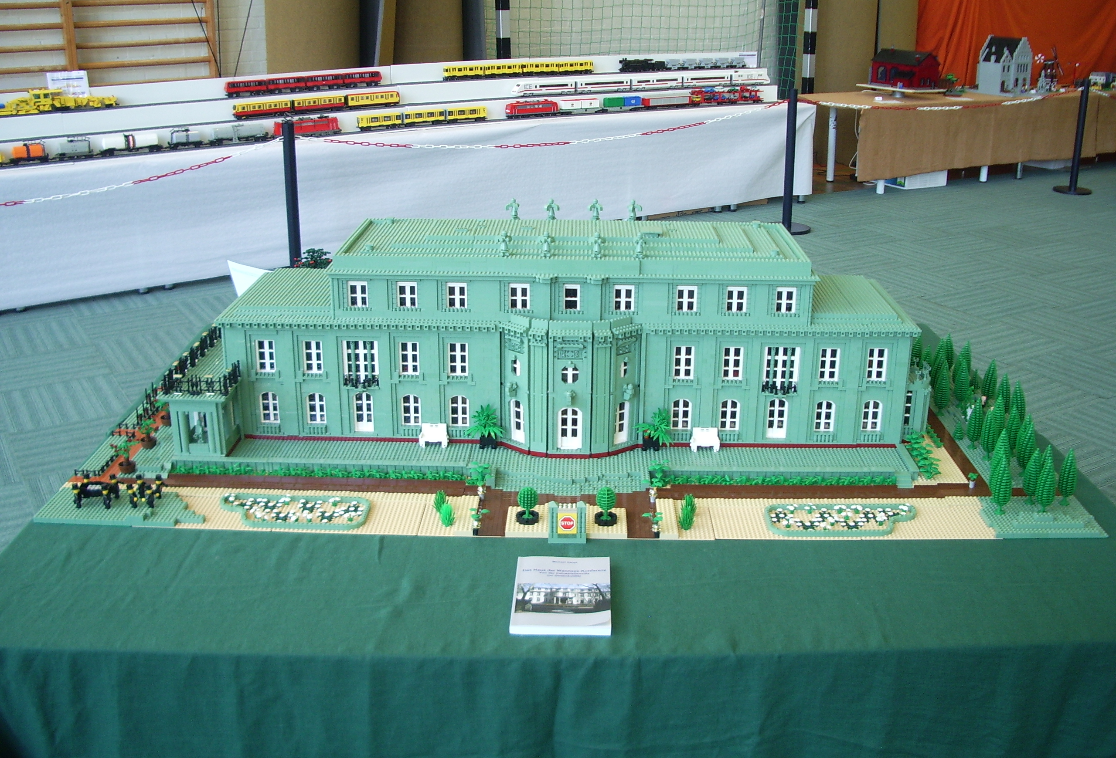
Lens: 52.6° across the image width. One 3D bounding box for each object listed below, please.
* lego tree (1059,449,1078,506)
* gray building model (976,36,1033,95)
[{"bbox_3d":[0.902,0.173,1.994,0.033,0.106,0.033,0,20,-1],"label":"lego tree"},{"bbox_3d":[3.960,-2.794,10.040,0.420,0.495,0.350,-12,23,-31],"label":"gray building model"}]

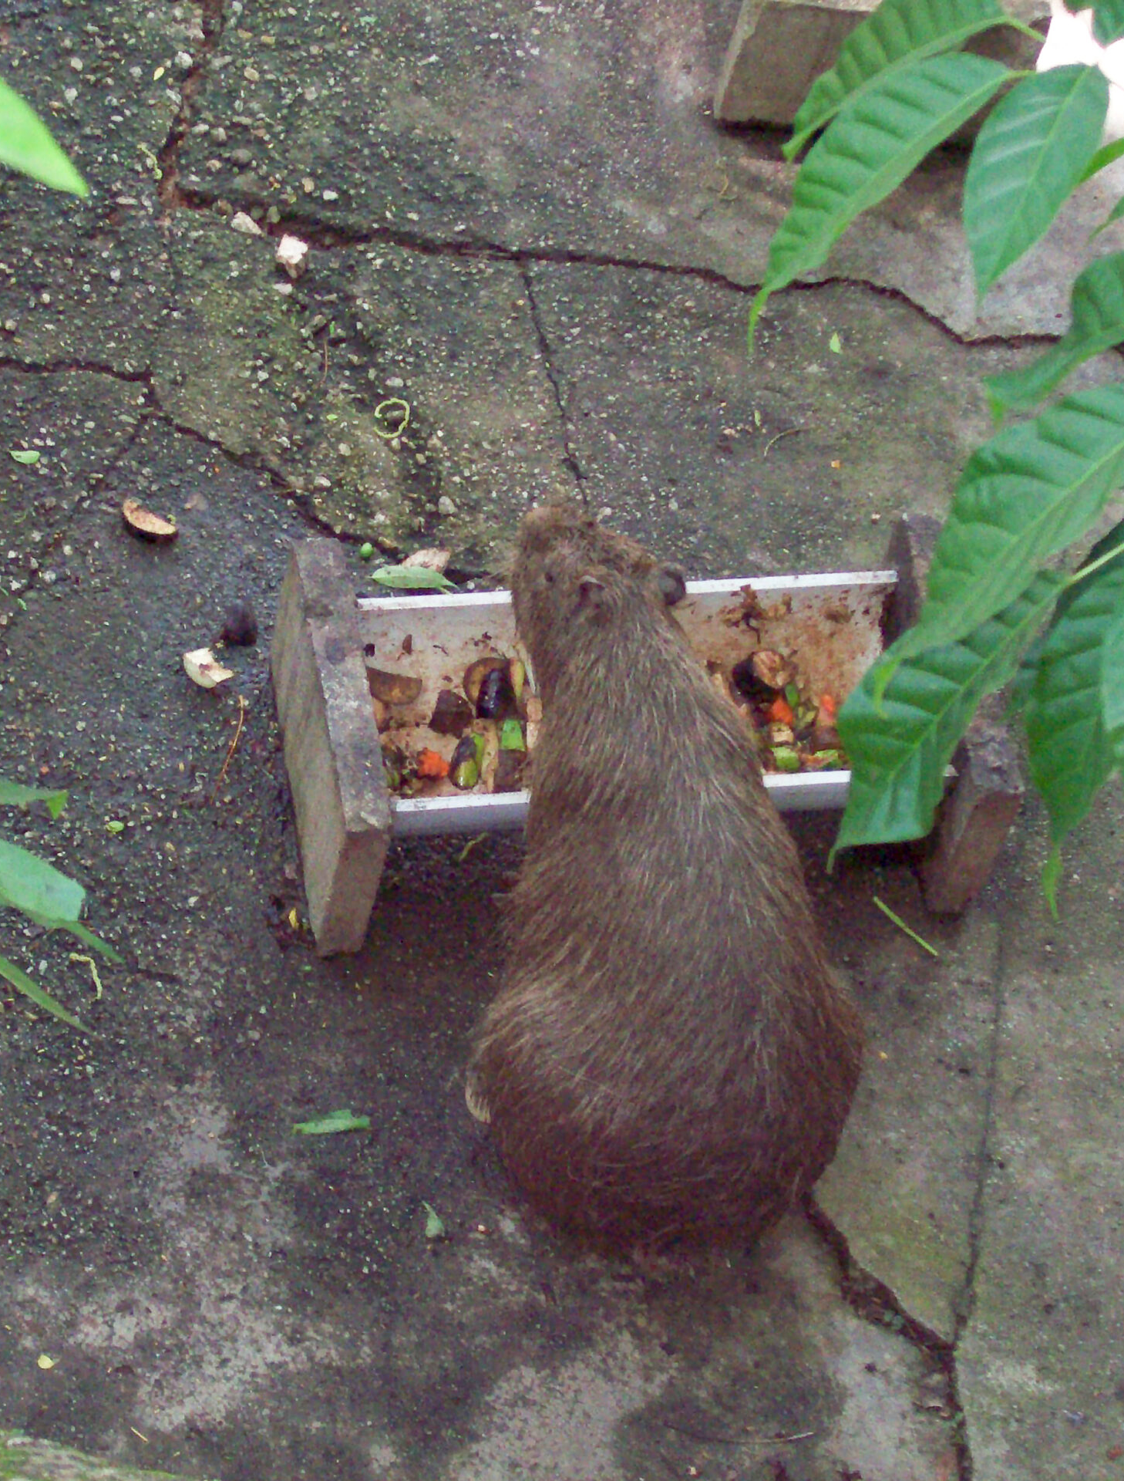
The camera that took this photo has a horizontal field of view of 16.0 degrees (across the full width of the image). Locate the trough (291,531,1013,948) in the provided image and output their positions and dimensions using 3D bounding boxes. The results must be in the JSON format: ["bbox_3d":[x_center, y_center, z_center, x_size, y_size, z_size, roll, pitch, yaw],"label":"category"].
[{"bbox_3d":[0.087,-0.012,4.693,0.786,0.257,0.400,-3,57,-14],"label":"trough"}]

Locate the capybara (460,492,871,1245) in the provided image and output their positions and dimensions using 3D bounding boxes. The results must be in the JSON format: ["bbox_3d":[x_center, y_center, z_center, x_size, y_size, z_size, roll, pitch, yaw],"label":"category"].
[{"bbox_3d":[0.088,0.119,4.489,0.434,0.482,0.869,-3,57,-13],"label":"capybara"}]

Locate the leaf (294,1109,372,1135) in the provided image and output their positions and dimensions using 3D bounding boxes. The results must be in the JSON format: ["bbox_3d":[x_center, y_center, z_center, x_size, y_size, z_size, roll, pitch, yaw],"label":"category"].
[{"bbox_3d":[-0.256,0.430,4.471,0.090,0.013,0.023,-6,58,-15],"label":"leaf"}]

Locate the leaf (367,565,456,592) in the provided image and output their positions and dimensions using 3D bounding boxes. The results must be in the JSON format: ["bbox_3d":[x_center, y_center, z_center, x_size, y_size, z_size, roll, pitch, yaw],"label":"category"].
[{"bbox_3d":[-0.186,-0.201,4.916,0.108,0.011,0.028,9,55,-5],"label":"leaf"}]

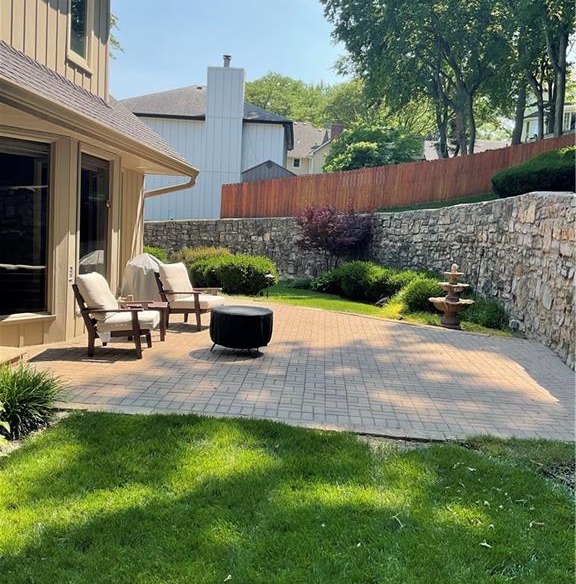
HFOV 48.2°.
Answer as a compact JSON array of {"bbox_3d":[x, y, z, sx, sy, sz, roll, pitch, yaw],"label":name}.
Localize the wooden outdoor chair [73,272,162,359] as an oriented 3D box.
[{"bbox_3d":[-1.900,0.225,7.284,0.890,0.910,0.740,3,6,-3],"label":"wooden outdoor chair"}]

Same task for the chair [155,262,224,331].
[{"bbox_3d":[-1.392,0.036,9.254,0.880,0.910,0.740,4,6,12],"label":"chair"}]

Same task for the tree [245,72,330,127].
[{"bbox_3d":[-0.633,-10.729,50.649,8.500,12.745,8.500,3,6,0],"label":"tree"}]

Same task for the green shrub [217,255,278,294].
[{"bbox_3d":[-0.857,-0.432,13.998,1.300,0.860,1.200,3,6,-4],"label":"green shrub"}]

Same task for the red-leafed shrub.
[{"bbox_3d":[1.224,-1.196,16.358,1.950,2.100,1.800,4,6,4],"label":"red-leafed shrub"}]

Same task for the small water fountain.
[{"bbox_3d":[2.744,0.057,10.611,0.760,1.090,0.760,5,6,14],"label":"small water fountain"}]

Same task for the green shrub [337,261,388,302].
[{"bbox_3d":[1.733,-0.307,14.290,1.120,0.870,1.100,4,6,7],"label":"green shrub"}]

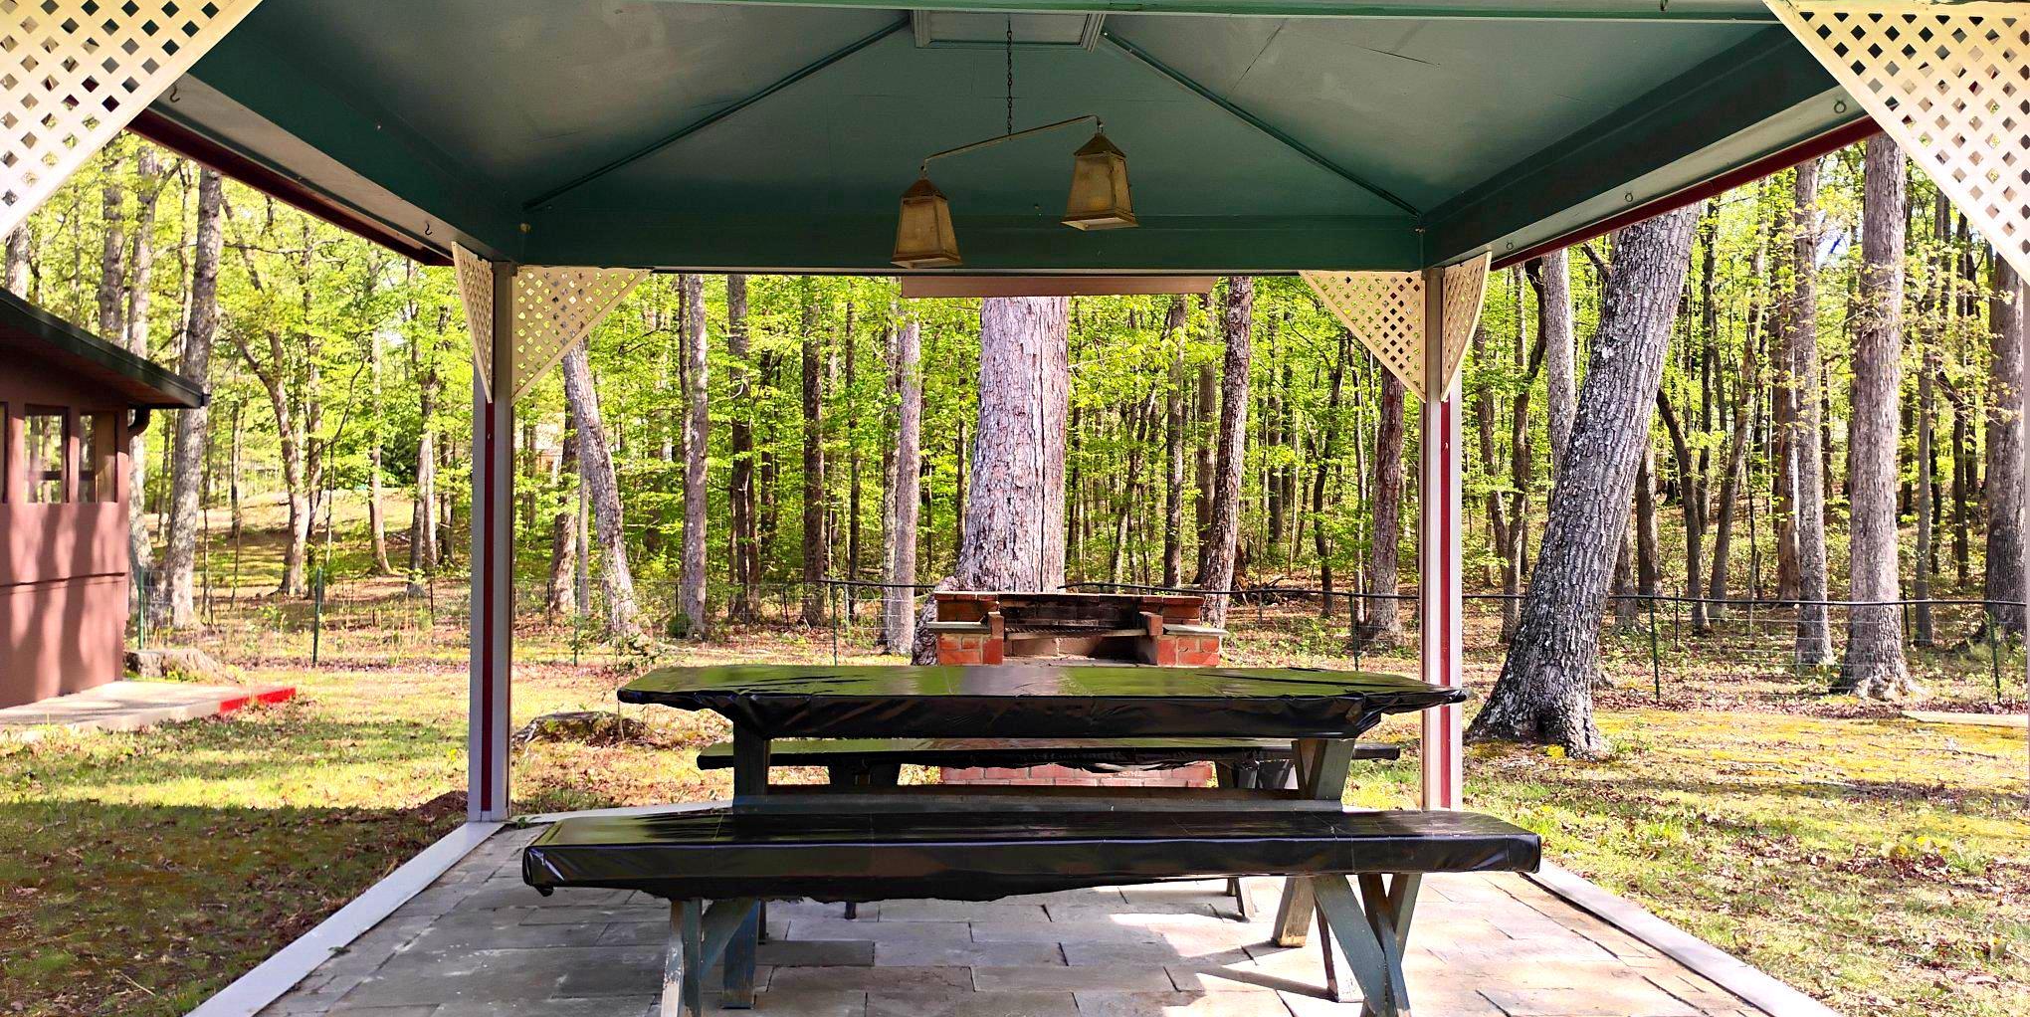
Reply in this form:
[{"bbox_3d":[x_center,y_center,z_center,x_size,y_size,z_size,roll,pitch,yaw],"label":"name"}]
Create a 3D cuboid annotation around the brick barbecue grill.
[{"bbox_3d":[0.284,0.905,8.146,1.380,0.980,0.640,0,0,-2],"label":"brick barbecue grill"}]

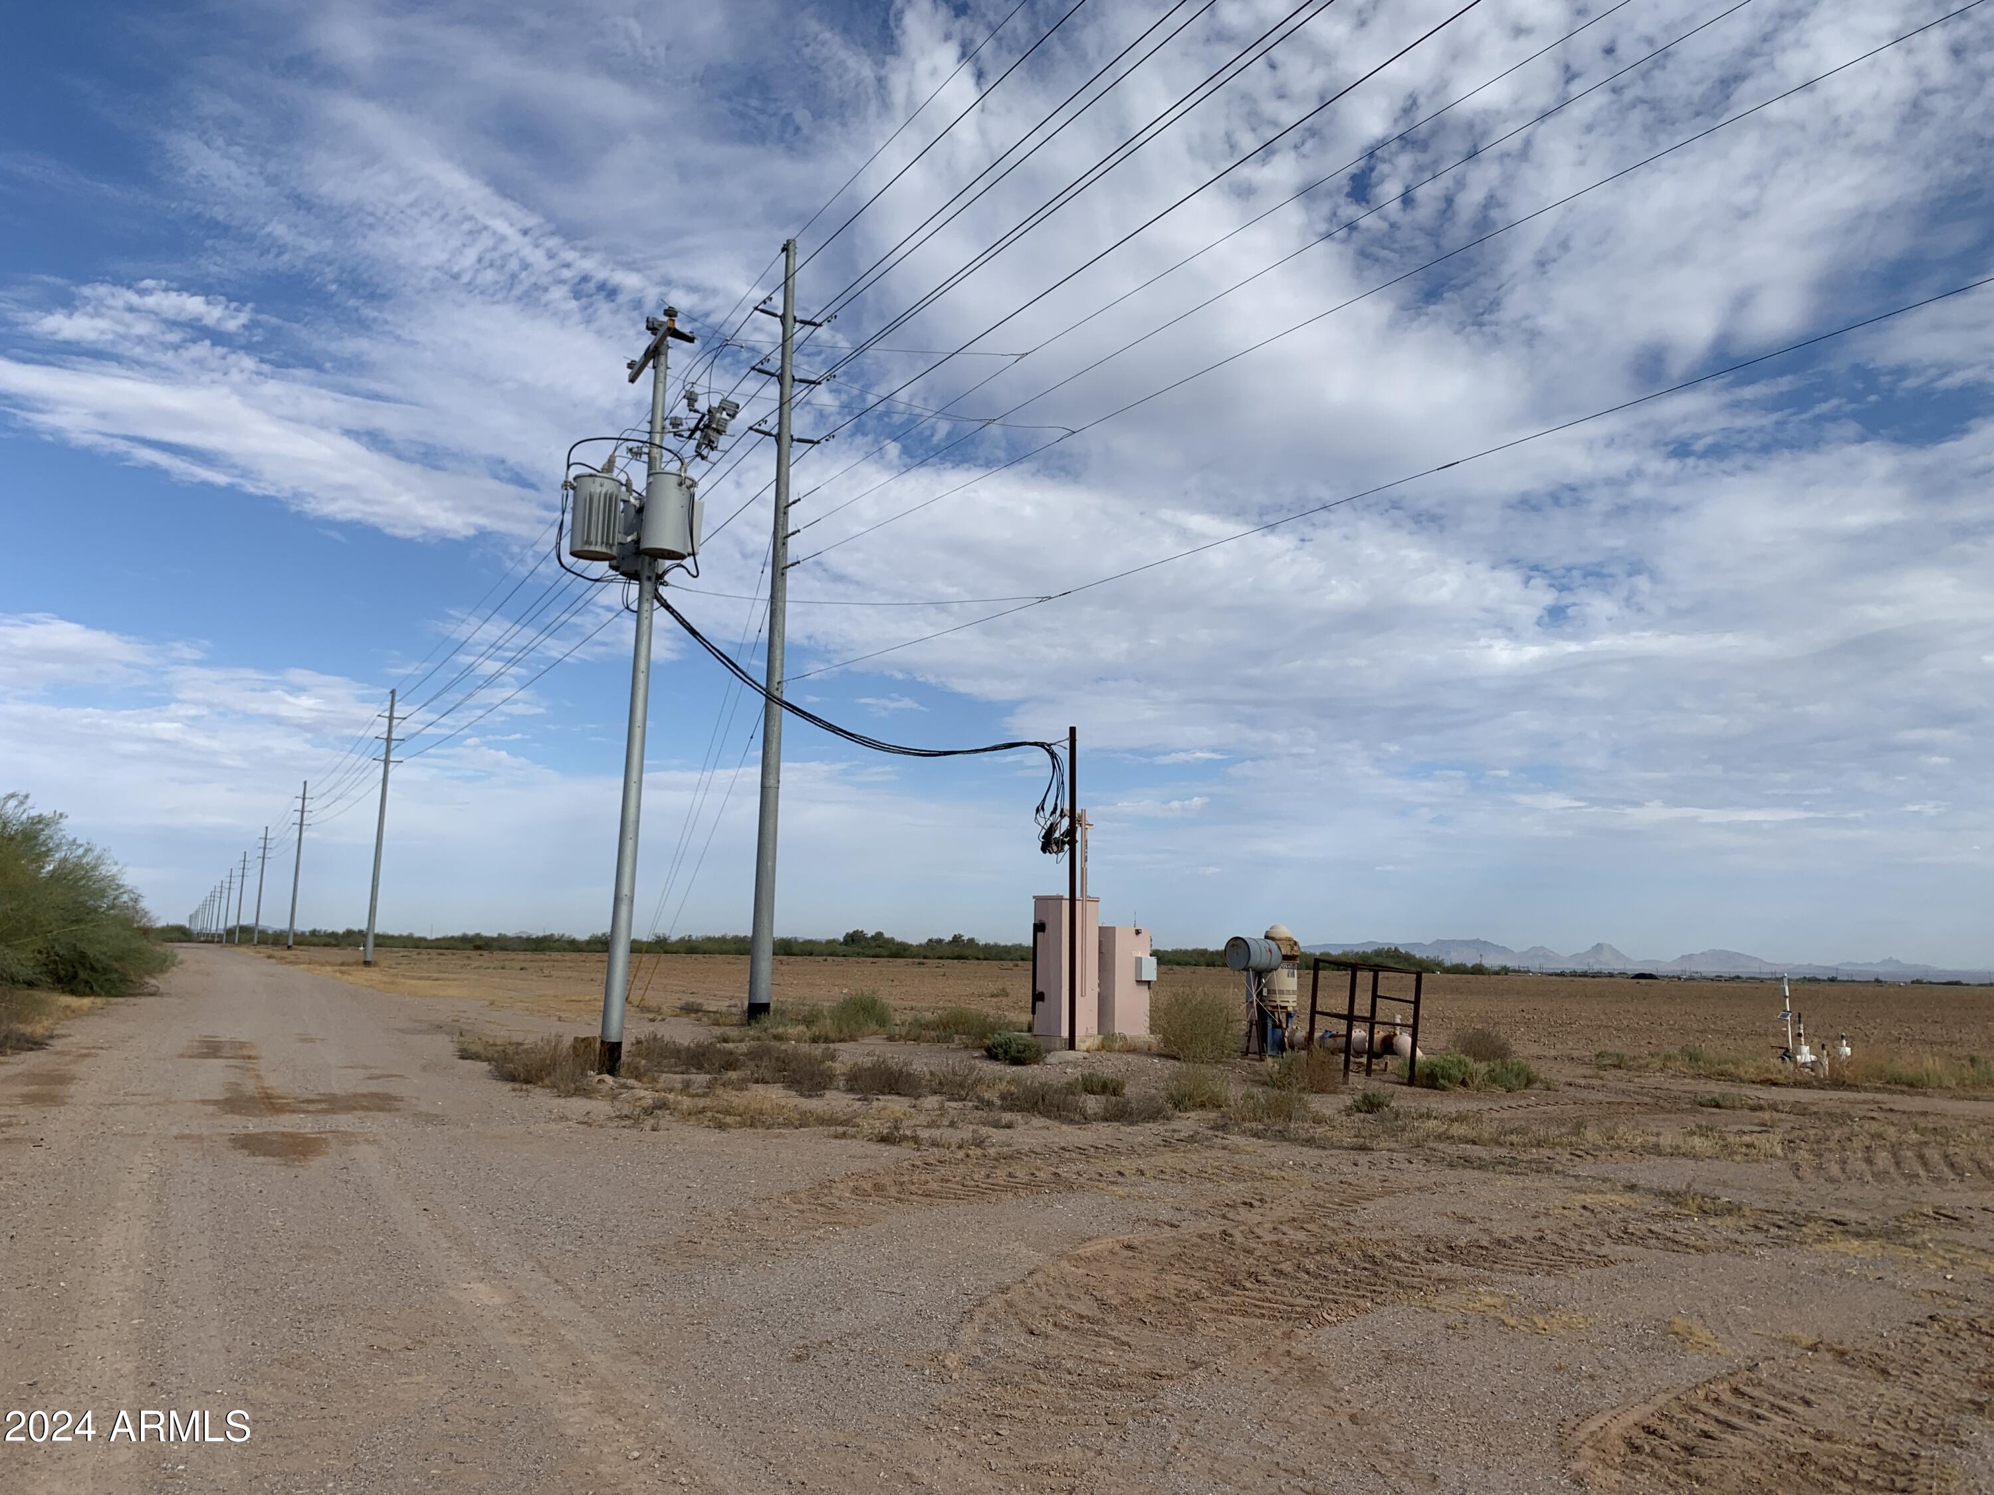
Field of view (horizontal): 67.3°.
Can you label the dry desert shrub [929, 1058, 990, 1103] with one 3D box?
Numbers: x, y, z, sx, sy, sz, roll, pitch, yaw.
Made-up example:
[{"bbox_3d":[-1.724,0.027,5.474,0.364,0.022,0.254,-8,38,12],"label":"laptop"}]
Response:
[{"bbox_3d":[-0.408,3.746,16.907,0.715,0.450,0.627,1,-8,0],"label":"dry desert shrub"}]

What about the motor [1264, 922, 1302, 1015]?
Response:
[{"bbox_3d":[4.837,3.730,25.342,0.640,1.565,0.640,1,-8,0],"label":"motor"}]

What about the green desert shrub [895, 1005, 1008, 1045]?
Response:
[{"bbox_3d":[-0.794,4.927,26.594,1.955,0.661,1.411,1,-8,0],"label":"green desert shrub"}]

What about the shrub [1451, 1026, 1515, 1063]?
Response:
[{"bbox_3d":[8.306,5.104,25.677,1.094,0.611,1.040,1,-8,0],"label":"shrub"}]

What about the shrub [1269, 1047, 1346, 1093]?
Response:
[{"bbox_3d":[4.056,4.207,19.596,0.957,0.558,0.909,1,-8,0],"label":"shrub"}]

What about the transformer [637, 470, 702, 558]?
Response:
[{"bbox_3d":[-4.340,-3.094,19.965,0.700,1.080,0.740,1,-8,0],"label":"transformer"}]

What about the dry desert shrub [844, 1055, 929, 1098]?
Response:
[{"bbox_3d":[-1.272,3.790,17.315,0.959,0.440,0.742,1,-8,0],"label":"dry desert shrub"}]

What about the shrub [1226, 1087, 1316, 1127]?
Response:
[{"bbox_3d":[2.812,3.688,15.407,0.896,0.397,0.851,1,-8,0],"label":"shrub"}]

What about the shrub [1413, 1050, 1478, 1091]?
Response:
[{"bbox_3d":[6.042,4.358,20.238,0.862,0.518,0.819,1,-8,0],"label":"shrub"}]

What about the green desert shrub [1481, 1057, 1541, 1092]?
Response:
[{"bbox_3d":[6.739,4.285,19.648,0.772,0.427,0.716,1,-8,0],"label":"green desert shrub"}]

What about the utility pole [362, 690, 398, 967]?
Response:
[{"bbox_3d":[-42.811,5.405,103.945,0.500,19.128,0.500,1,-8,0],"label":"utility pole"}]

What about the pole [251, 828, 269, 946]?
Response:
[{"bbox_3d":[-117.823,22.466,239.985,0.500,19.128,0.500,1,-8,0],"label":"pole"}]

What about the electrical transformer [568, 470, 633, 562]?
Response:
[{"bbox_3d":[-5.290,-3.091,19.946,0.720,1.050,0.640,4,-8,-17],"label":"electrical transformer"}]

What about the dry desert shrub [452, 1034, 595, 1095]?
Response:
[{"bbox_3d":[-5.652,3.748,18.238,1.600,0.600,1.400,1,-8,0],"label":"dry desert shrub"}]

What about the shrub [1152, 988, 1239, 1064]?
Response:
[{"bbox_3d":[3.232,4.522,24.372,1.415,1.196,1.344,1,-8,0],"label":"shrub"}]

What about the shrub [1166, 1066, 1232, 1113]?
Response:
[{"bbox_3d":[2.203,3.730,16.415,0.711,0.452,0.623,1,-8,0],"label":"shrub"}]

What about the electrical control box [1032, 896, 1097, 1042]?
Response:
[{"bbox_3d":[1.220,3.778,25.710,0.720,2.401,0.860,5,-9,-28],"label":"electrical control box"}]

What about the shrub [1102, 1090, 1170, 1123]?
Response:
[{"bbox_3d":[1.445,3.719,15.526,0.742,0.310,0.705,1,-8,0],"label":"shrub"}]

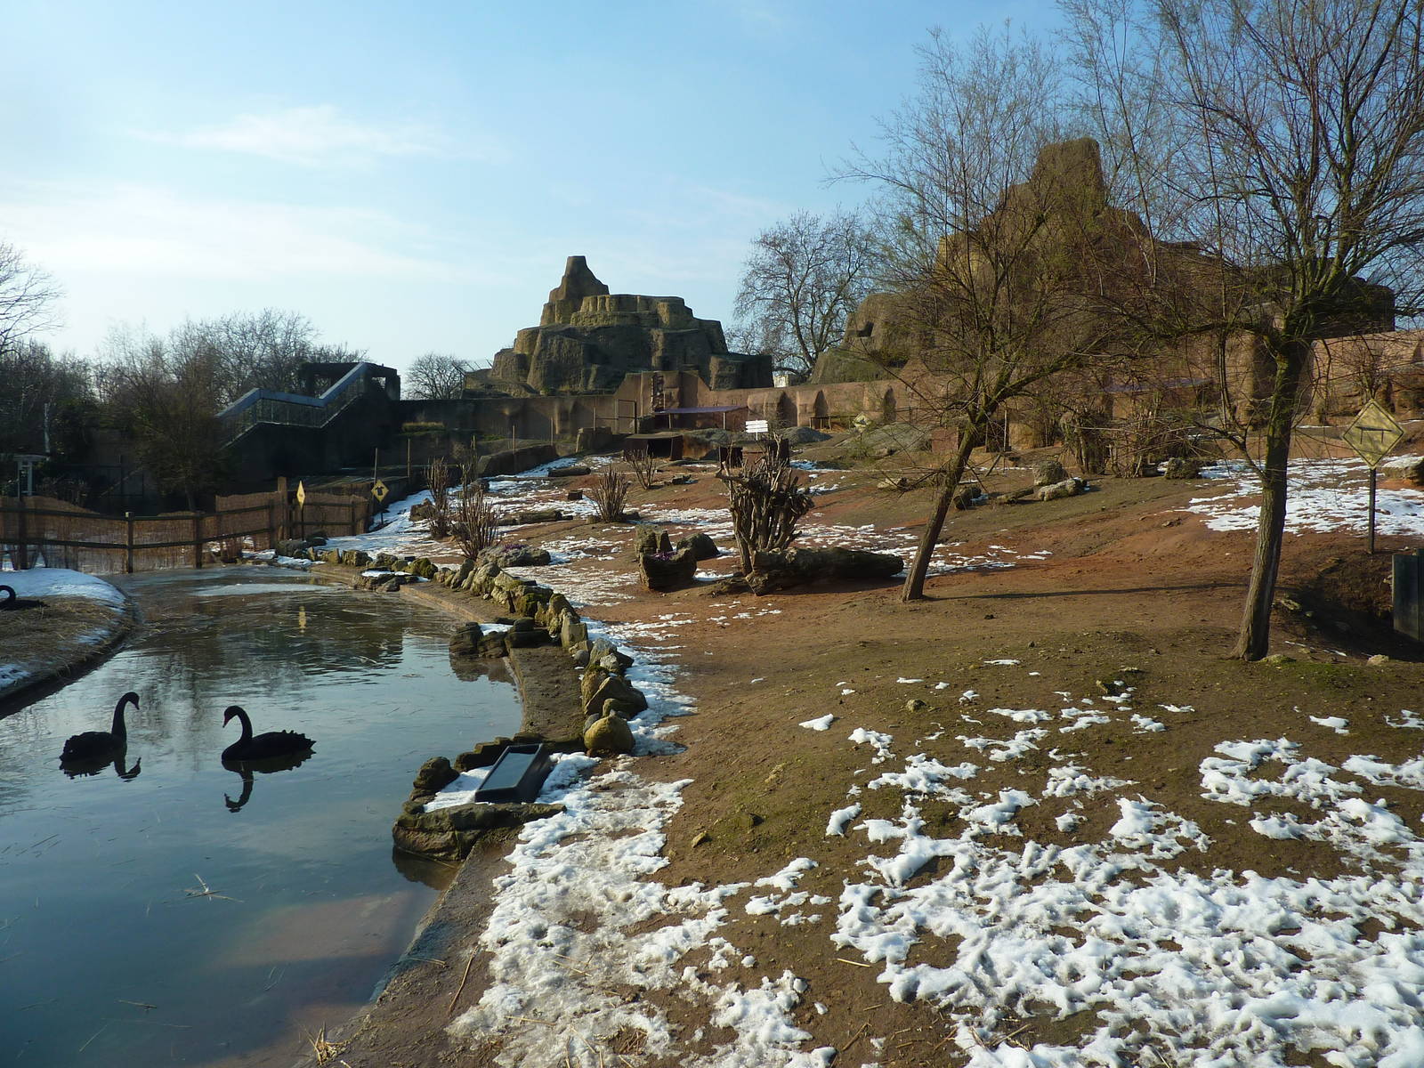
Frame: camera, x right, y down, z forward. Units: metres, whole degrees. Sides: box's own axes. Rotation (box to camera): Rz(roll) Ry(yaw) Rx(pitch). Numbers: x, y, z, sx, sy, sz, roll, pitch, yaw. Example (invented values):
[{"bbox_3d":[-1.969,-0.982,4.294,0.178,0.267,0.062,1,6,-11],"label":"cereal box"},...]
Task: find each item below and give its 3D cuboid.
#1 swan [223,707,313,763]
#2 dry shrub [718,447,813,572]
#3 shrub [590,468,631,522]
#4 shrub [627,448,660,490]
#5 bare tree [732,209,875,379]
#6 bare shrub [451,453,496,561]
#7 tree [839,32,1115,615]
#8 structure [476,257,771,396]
[{"bbox_3d":[-3.738,1.680,8.650,0.780,0.450,0.350,-2,3,-30],"label":"swan"},{"bbox_3d":[0.794,-0.364,15.300,1.410,1.870,1.300,0,3,0],"label":"dry shrub"},{"bbox_3d":[-2.412,-0.941,24.500,0.980,1.270,0.950,0,3,0],"label":"shrub"},{"bbox_3d":[-2.079,-1.962,31.000,0.970,1.210,0.930,0,3,0],"label":"shrub"},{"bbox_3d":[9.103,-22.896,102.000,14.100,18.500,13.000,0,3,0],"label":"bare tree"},{"bbox_3d":[-4.699,-0.527,20.300,0.900,2.100,0.850,0,3,0],"label":"bare shrub"},{"bbox_3d":[3.264,-2.692,12.600,3.300,6.900,3.200,0,3,0],"label":"tree"},{"bbox_3d":[-6.114,-14.448,72.000,20.000,9.600,15.000,0,3,0],"label":"structure"}]

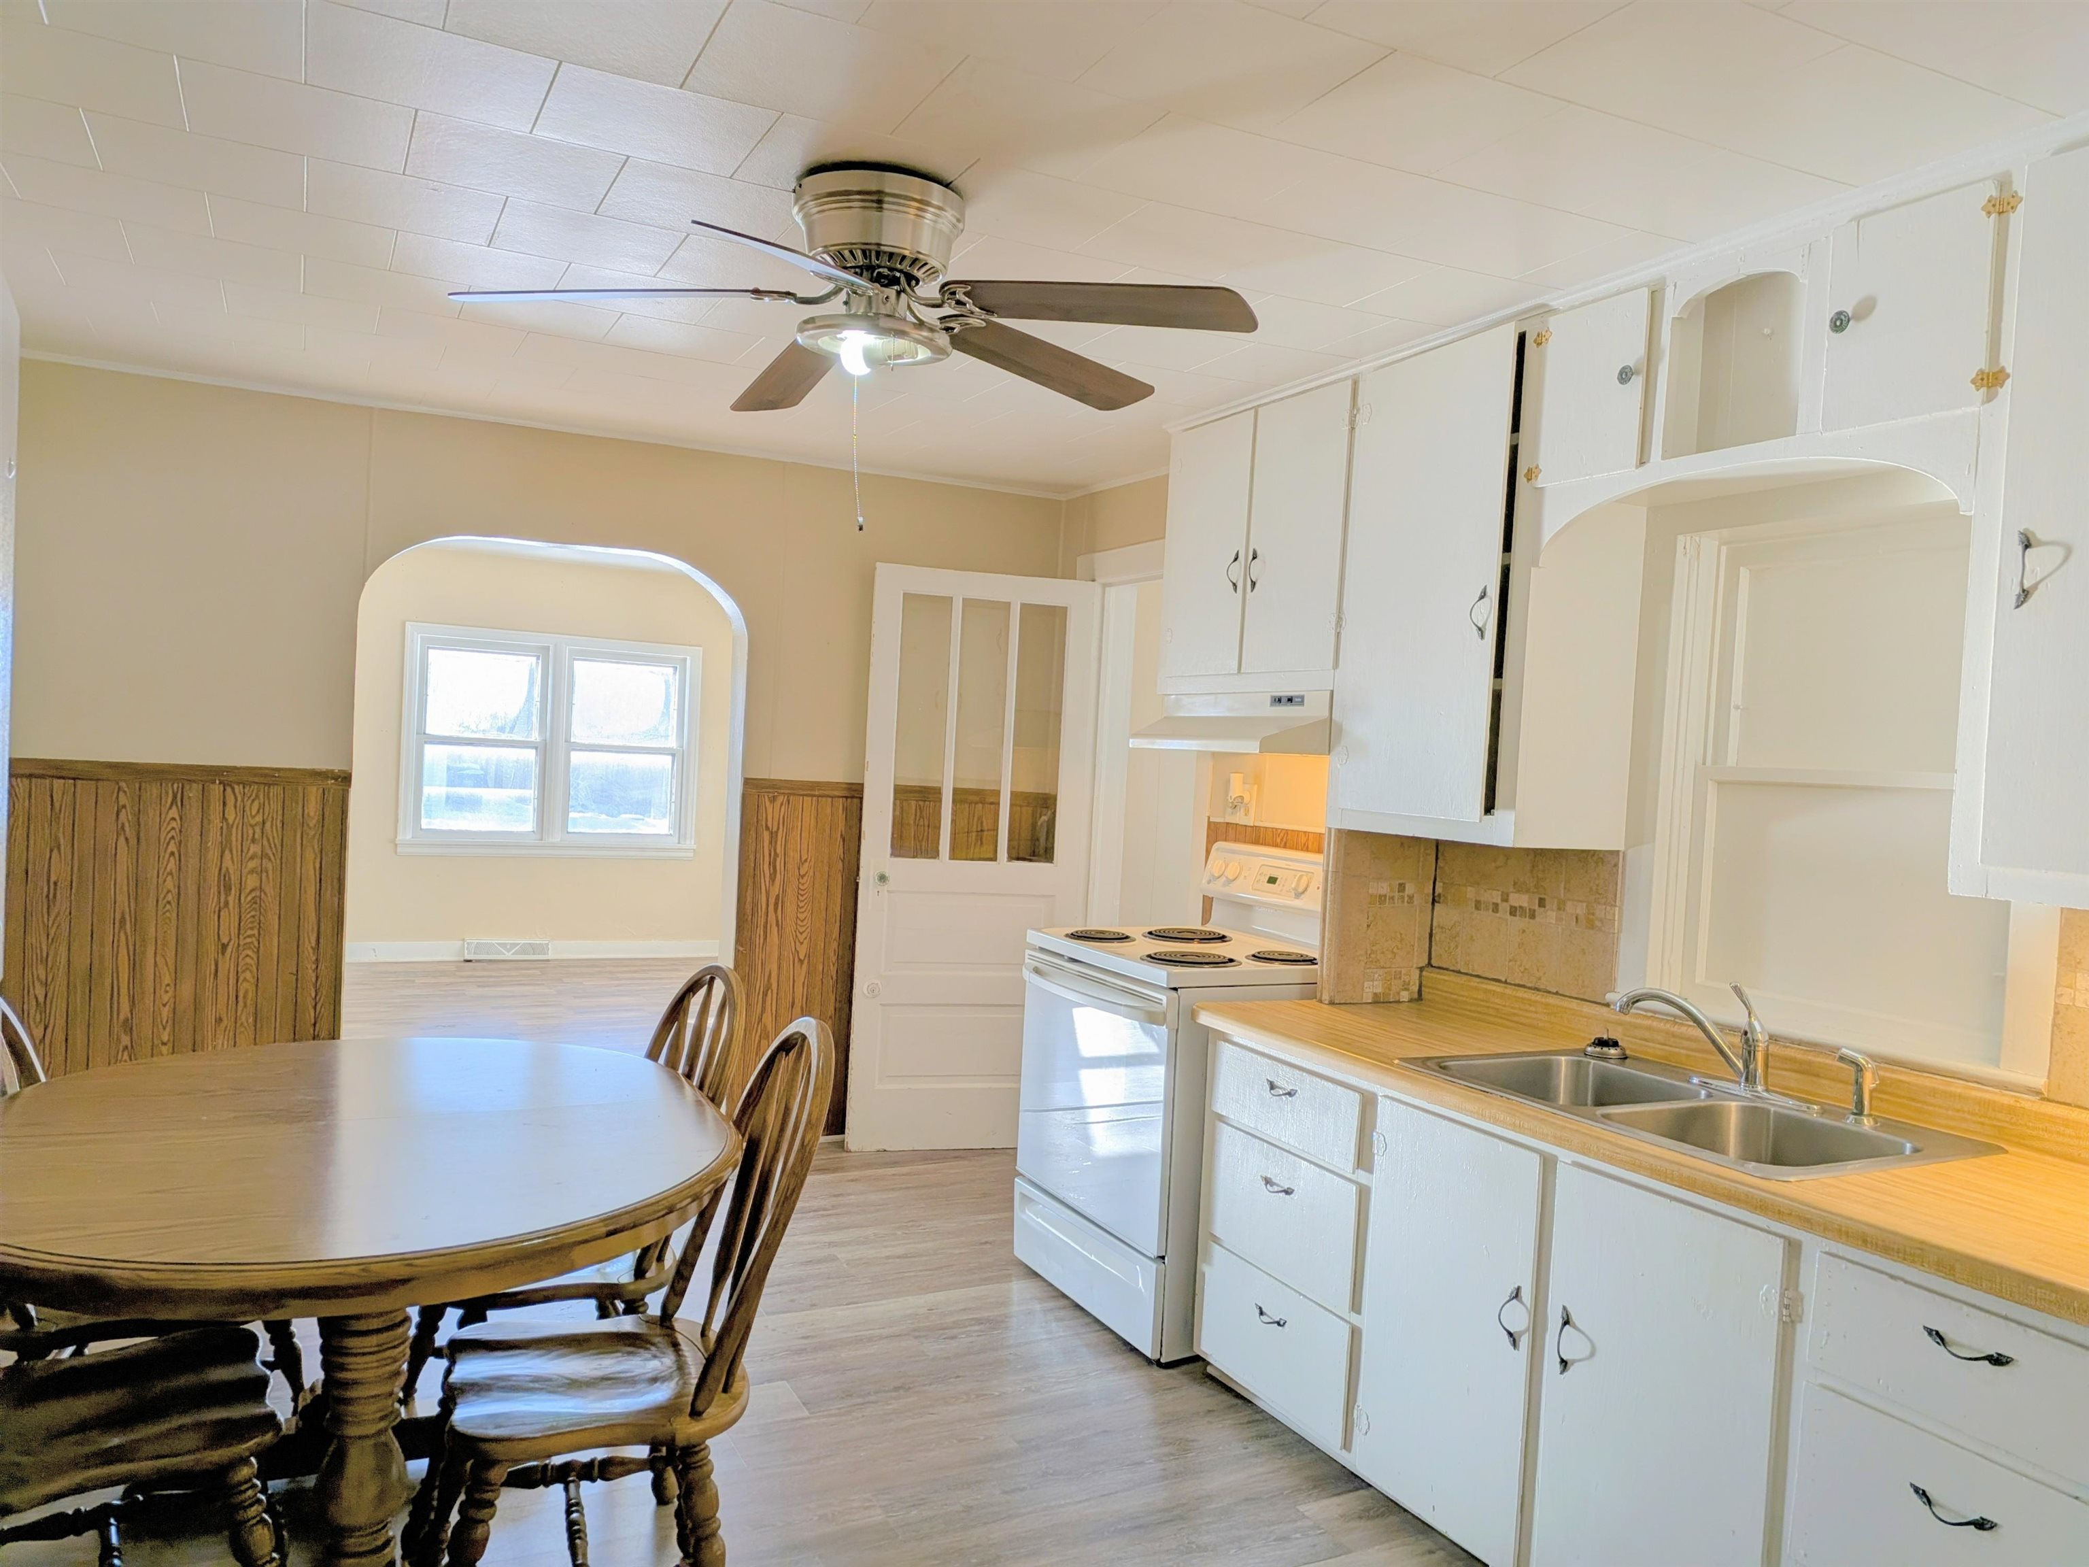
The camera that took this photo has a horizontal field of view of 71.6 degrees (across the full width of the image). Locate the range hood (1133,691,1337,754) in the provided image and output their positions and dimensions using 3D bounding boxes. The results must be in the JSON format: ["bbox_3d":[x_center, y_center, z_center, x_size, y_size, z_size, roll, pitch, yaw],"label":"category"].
[{"bbox_3d":[0.601,-0.159,3.922,0.489,0.159,0.756,2,2,-28],"label":"range hood"}]

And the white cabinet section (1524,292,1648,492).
[{"bbox_3d":[1.209,-0.781,2.959,0.295,0.349,0.258,2,1,-28],"label":"white cabinet section"}]

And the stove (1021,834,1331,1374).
[{"bbox_3d":[0.400,0.786,3.913,0.700,1.205,0.750,2,2,-28],"label":"stove"}]

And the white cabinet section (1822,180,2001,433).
[{"bbox_3d":[1.507,-0.754,2.399,0.295,0.349,0.269,2,1,-28],"label":"white cabinet section"}]

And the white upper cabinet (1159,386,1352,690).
[{"bbox_3d":[0.684,-0.626,3.958,0.340,0.776,0.808,2,2,-28],"label":"white upper cabinet"}]

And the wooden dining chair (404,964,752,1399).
[{"bbox_3d":[-0.939,0.857,2.888,0.570,0.980,0.470,2,2,-32],"label":"wooden dining chair"}]

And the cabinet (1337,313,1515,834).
[{"bbox_3d":[1.000,-0.436,3.347,0.340,1.097,0.585,2,2,-28],"label":"cabinet"}]

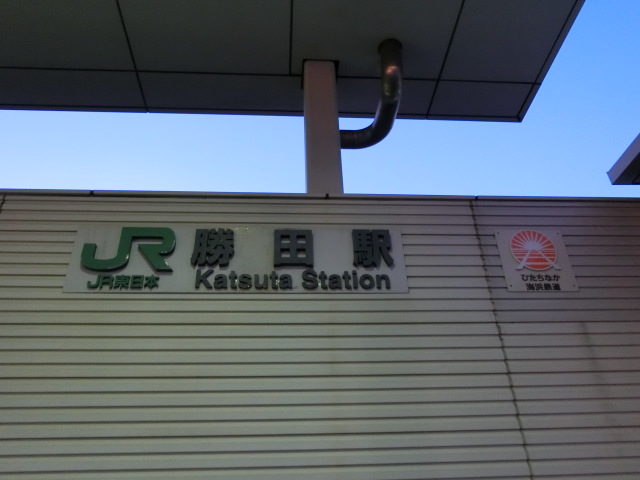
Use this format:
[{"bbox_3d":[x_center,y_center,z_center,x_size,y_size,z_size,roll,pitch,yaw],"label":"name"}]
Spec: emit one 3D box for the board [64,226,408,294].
[{"bbox_3d":[-0.633,0.135,4.336,2.703,0.614,0.080,0,-32,-4],"label":"board"}]

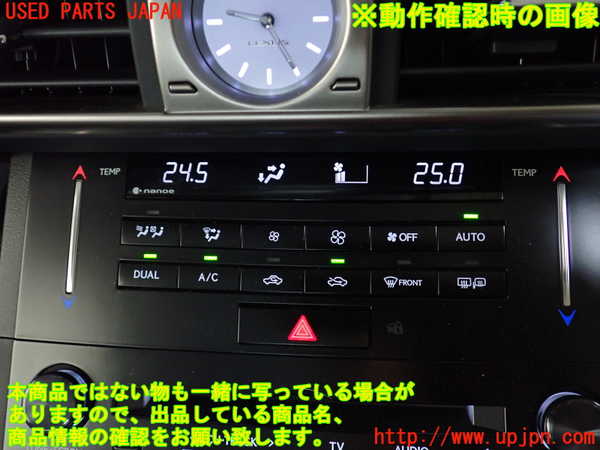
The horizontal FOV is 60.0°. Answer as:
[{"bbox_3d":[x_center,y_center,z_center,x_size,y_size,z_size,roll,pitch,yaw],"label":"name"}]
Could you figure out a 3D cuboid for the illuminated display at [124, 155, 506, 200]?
[{"bbox_3d":[0.004,-0.018,0.204,0.145,0.018,0.008,1,-8,5],"label":"illuminated display"}]

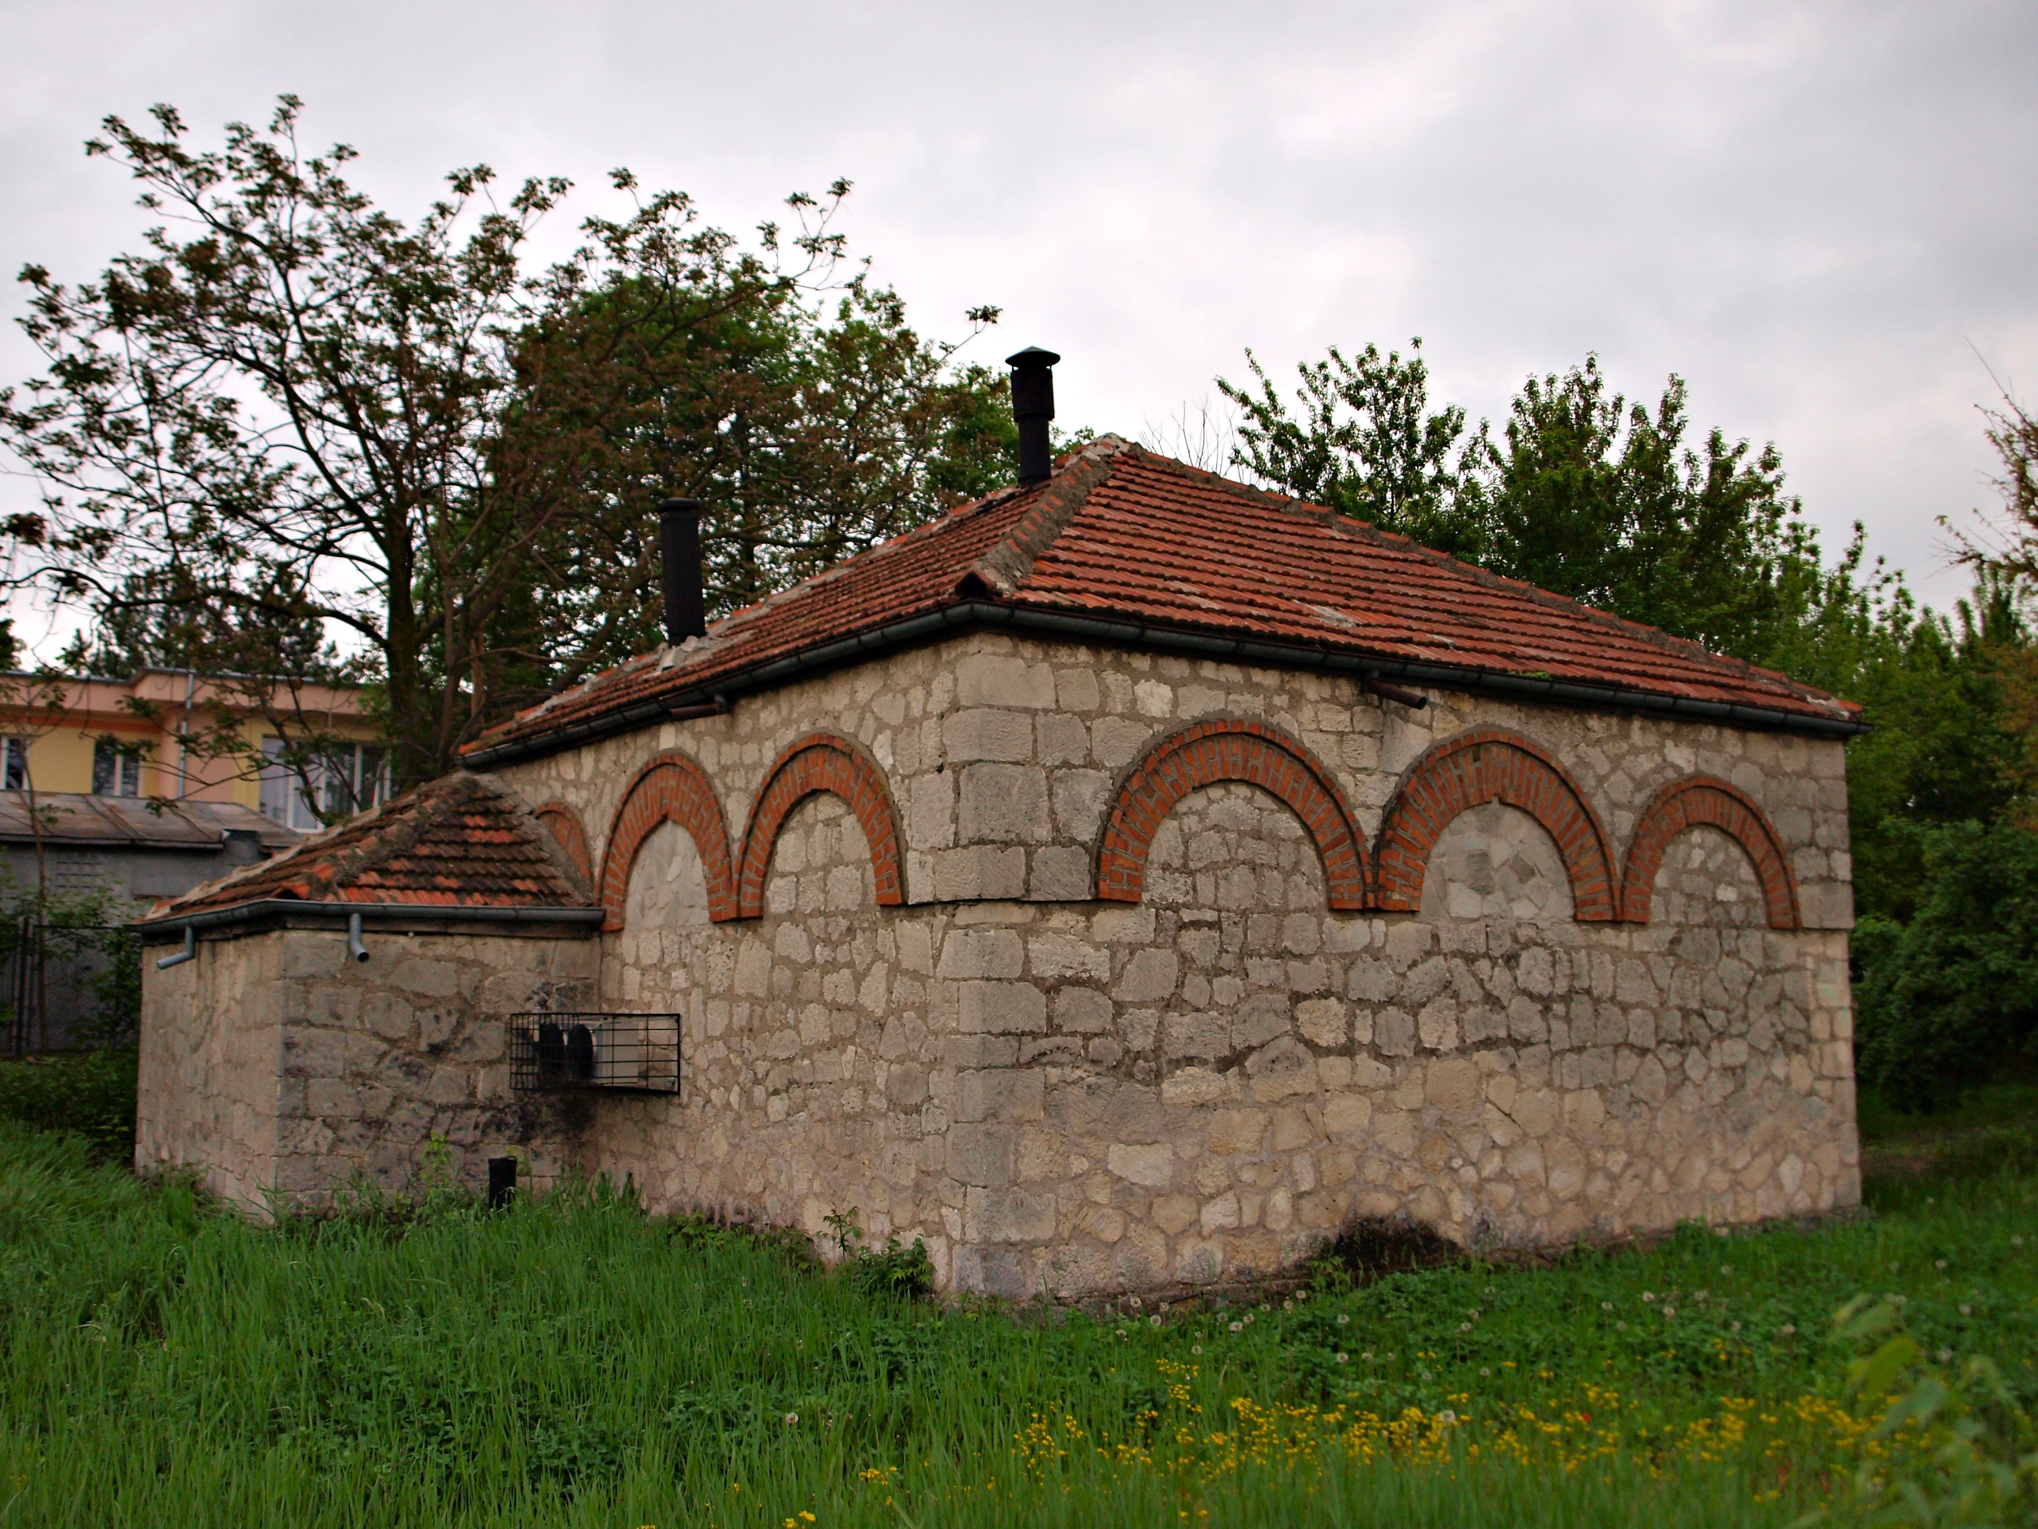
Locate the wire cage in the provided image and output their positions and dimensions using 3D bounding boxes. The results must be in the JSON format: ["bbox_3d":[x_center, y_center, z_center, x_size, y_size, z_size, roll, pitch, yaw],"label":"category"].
[{"bbox_3d":[-3.080,2.087,12.756,0.742,0.548,1.284,6,-10,-36],"label":"wire cage"}]

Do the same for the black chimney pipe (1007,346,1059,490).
[{"bbox_3d":[0.138,-3.058,15.484,0.475,1.255,0.475,-1,-8,0],"label":"black chimney pipe"}]

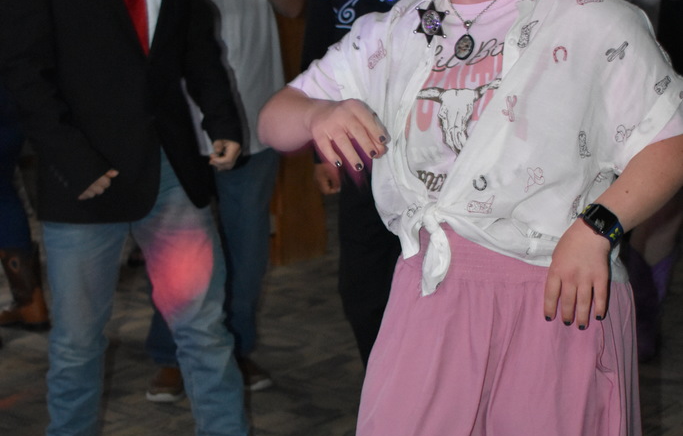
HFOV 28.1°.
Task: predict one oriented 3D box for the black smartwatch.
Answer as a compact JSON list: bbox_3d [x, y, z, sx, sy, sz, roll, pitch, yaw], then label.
[{"bbox_3d":[0.416,0.011,2.170,0.068,0.040,0.056,39,-10,23],"label":"black smartwatch"}]

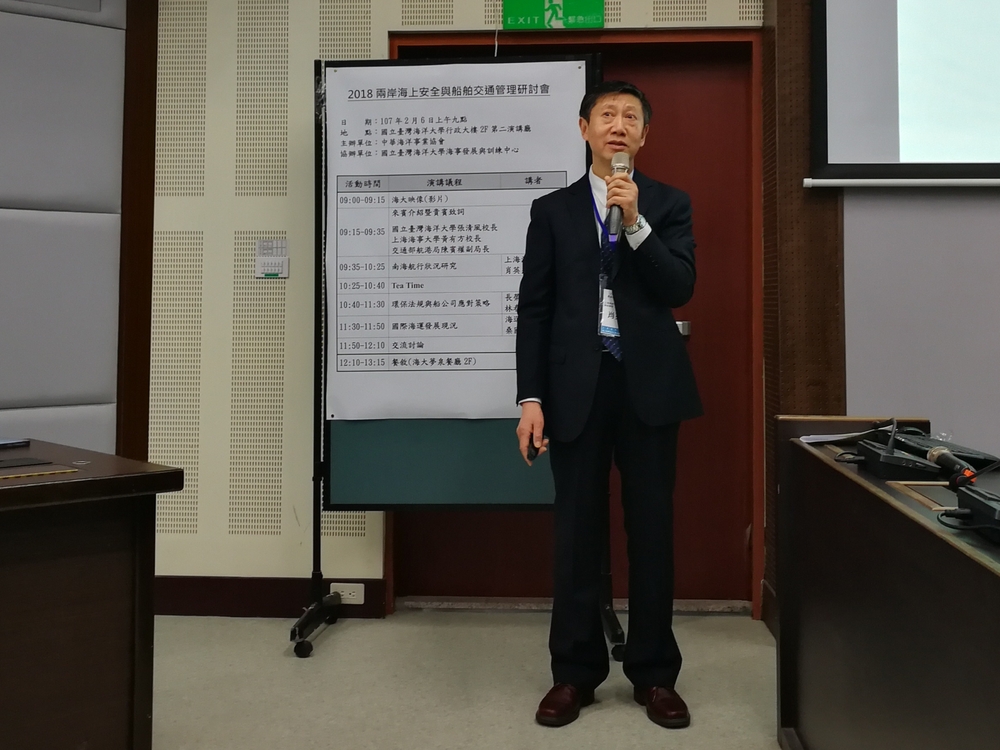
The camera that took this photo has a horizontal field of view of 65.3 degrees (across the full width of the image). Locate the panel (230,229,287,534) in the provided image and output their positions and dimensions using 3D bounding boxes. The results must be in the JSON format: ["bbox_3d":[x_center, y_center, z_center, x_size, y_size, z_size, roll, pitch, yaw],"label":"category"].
[{"bbox_3d":[-0.866,0.029,2.790,0.188,1.095,0.020,0,-2,2],"label":"panel"}]

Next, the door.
[{"bbox_3d":[0.270,-0.202,2.790,1.285,2.010,0.070,0,-2,2],"label":"door"}]

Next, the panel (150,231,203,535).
[{"bbox_3d":[-1.160,0.027,2.800,0.186,1.090,0.020,0,-2,2],"label":"panel"}]

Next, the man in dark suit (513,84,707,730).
[{"bbox_3d":[0.288,0.075,2.050,0.490,1.670,0.380,0,-2,10],"label":"man in dark suit"}]

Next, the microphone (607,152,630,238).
[{"bbox_3d":[0.293,-0.444,1.940,0.048,0.230,0.048,5,-13,6],"label":"microphone"}]

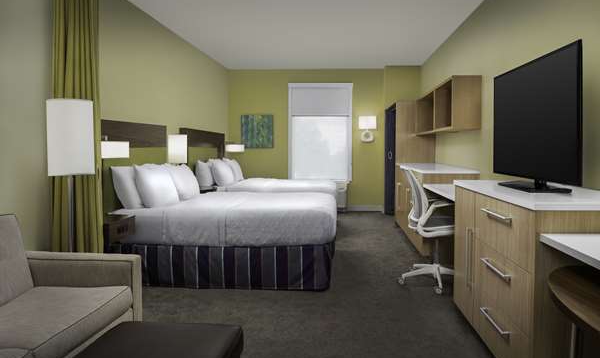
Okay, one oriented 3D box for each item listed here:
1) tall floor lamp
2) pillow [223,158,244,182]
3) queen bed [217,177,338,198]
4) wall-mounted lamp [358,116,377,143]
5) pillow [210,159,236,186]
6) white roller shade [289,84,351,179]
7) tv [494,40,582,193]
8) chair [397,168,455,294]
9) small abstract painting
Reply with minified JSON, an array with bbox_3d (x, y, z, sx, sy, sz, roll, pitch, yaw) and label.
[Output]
[{"bbox_3d":[-1.485,0.245,2.971,0.320,1.524,0.320,0,4,5],"label":"tall floor lamp"},{"bbox_3d":[-1.026,-0.149,7.079,0.180,0.400,0.660,-23,2,6],"label":"pillow"},{"bbox_3d":[-0.407,0.400,6.789,2.030,0.670,1.560,0,4,5],"label":"queen bed"},{"bbox_3d":[1.213,-0.880,8.001,0.320,0.480,0.140,0,4,5],"label":"wall-mounted lamp"},{"bbox_3d":[-1.088,-0.095,6.515,0.180,0.400,0.660,-23,2,6],"label":"pillow"},{"bbox_3d":[0.370,-0.846,8.121,1.160,1.740,0.080,0,4,5],"label":"white roller shade"},{"bbox_3d":[1.389,-0.321,2.729,0.220,0.763,1.200,0,4,5],"label":"tv"},{"bbox_3d":[1.232,0.411,3.982,0.660,0.990,0.670,-1,4,0],"label":"chair"},{"bbox_3d":[-0.778,-0.869,8.235,0.620,0.630,0.040,0,4,5],"label":"small abstract painting"}]

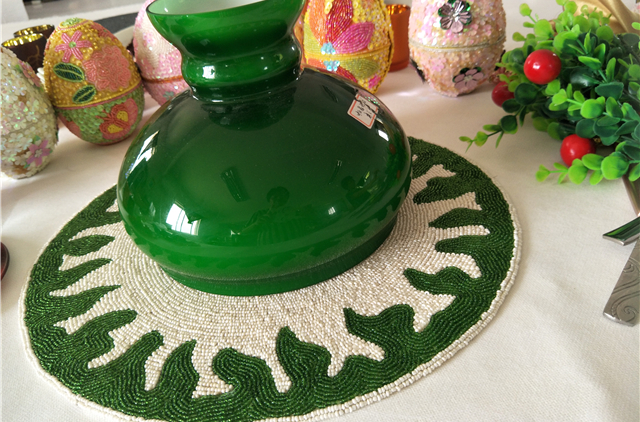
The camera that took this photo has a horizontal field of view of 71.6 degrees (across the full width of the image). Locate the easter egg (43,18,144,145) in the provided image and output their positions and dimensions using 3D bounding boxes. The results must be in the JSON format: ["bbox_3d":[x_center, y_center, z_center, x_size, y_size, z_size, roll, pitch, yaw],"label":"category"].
[{"bbox_3d":[-0.257,-0.144,0.510,0.100,0.139,0.100,-9,35,0],"label":"easter egg"}]

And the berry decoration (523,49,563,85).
[{"bbox_3d":[0.168,-0.108,0.334,0.025,0.025,0.025,-9,35,0],"label":"berry decoration"}]

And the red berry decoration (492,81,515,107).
[{"bbox_3d":[0.183,-0.114,0.436,0.025,0.025,0.025,-9,35,0],"label":"red berry decoration"}]

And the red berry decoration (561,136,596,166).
[{"bbox_3d":[0.207,-0.048,0.356,0.025,0.025,0.025,-9,35,0],"label":"red berry decoration"}]

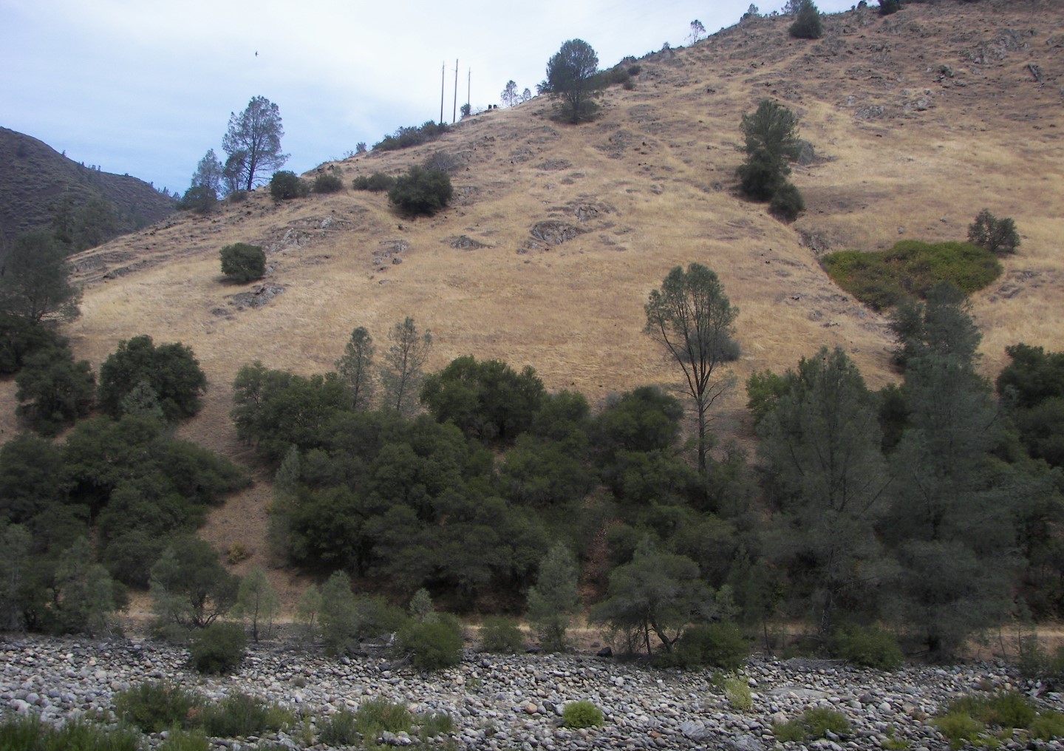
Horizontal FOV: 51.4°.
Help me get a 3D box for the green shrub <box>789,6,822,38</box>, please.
[{"bbox_3d":[48.340,-62.329,195.000,5.826,5.684,5.706,2,-7,0],"label":"green shrub"}]

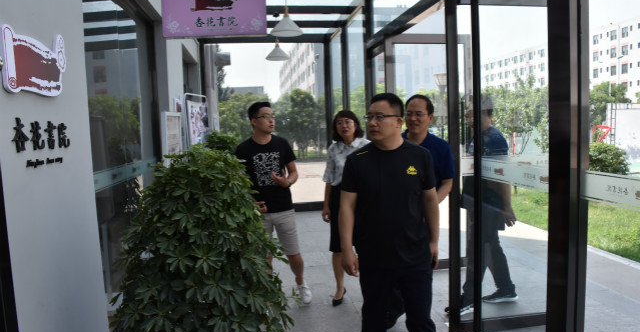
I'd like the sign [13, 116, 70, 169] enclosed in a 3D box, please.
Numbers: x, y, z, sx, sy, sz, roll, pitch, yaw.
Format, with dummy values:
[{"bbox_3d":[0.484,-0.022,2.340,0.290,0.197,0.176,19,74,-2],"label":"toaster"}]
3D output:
[{"bbox_3d":[-1.470,-0.127,2.547,0.025,0.250,0.709,-3,5,-8],"label":"sign"}]

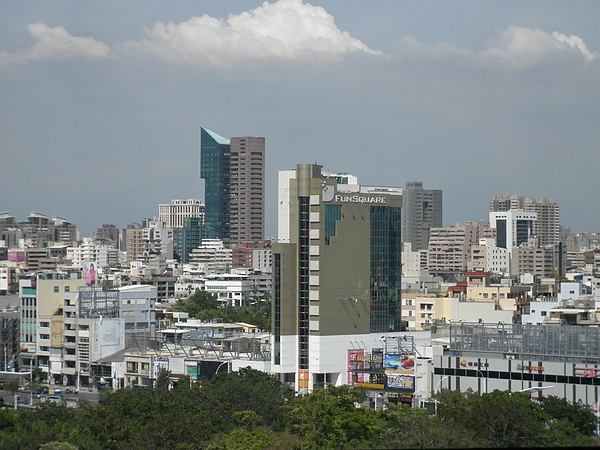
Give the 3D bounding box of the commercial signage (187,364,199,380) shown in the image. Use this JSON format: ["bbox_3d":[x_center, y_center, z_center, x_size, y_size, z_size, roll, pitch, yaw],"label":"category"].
[{"bbox_3d":[-27.240,37.380,492.000,0.300,4.100,4.600,1,-1,-44],"label":"commercial signage"}]

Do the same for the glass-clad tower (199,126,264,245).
[{"bbox_3d":[-48.940,-9.140,1420.000,30.000,125.000,36.000,1,-1,-44],"label":"glass-clad tower"}]

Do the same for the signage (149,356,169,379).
[{"bbox_3d":[-36.190,36.700,500.000,2.400,5.800,5.000,1,-1,-44],"label":"signage"}]

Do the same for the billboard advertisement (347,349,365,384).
[{"bbox_3d":[13.410,33.890,465.000,5.400,8.600,0.400,1,-1,-44],"label":"billboard advertisement"}]

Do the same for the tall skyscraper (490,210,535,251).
[{"bbox_3d":[180.610,21.250,1650.000,29.000,66.000,26.000,1,-1,-44],"label":"tall skyscraper"}]

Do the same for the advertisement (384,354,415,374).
[{"bbox_3d":[23.240,32.550,452.000,0.400,4.600,9.600,1,-1,-44],"label":"advertisement"}]

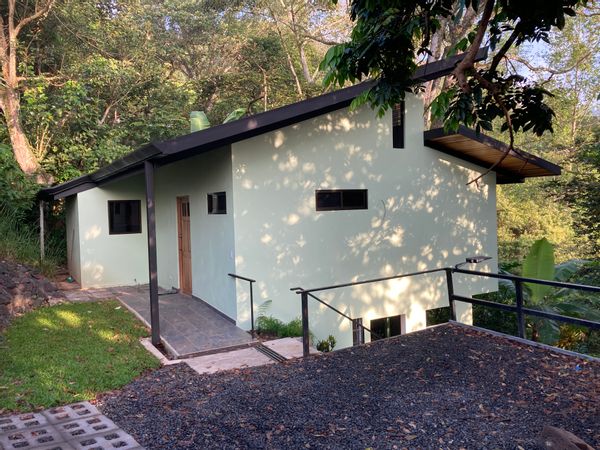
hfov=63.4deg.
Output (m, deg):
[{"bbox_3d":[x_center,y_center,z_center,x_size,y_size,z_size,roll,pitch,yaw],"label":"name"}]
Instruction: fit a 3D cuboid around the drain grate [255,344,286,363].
[{"bbox_3d":[-0.396,1.723,6.484,0.145,0.030,0.800,-3,2,-27],"label":"drain grate"}]

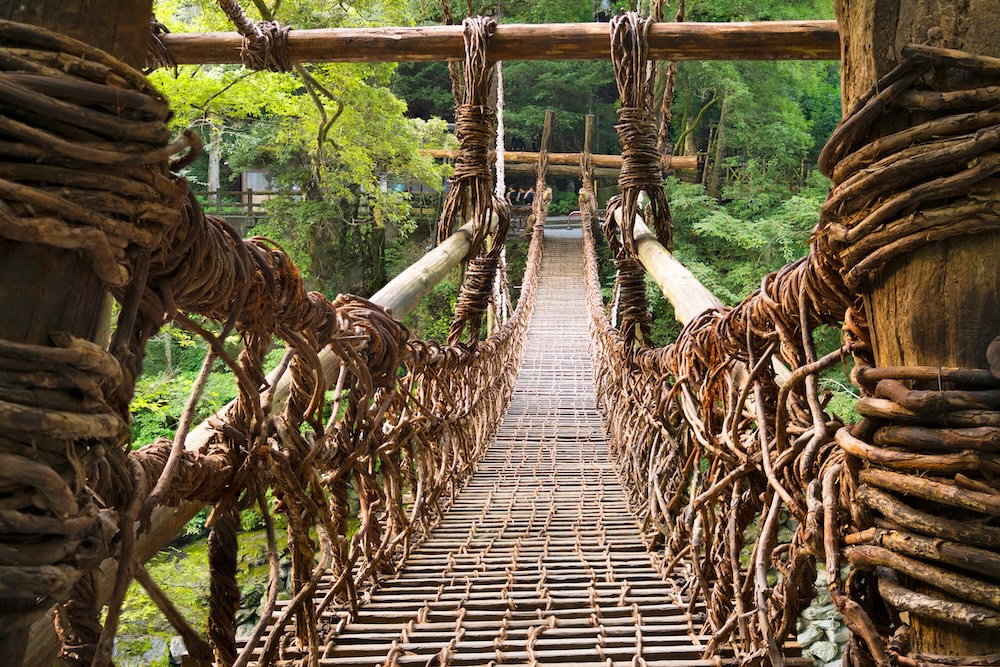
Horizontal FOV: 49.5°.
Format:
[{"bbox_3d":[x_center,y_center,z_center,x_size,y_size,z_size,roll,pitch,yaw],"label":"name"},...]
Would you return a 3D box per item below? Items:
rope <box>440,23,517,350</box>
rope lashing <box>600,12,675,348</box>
[{"bbox_3d":[-0.212,-1.470,10.800,0.679,3.189,0.550,0,7,4],"label":"rope"},{"bbox_3d":[1.352,-1.475,10.700,0.625,3.197,0.550,0,7,4],"label":"rope lashing"}]

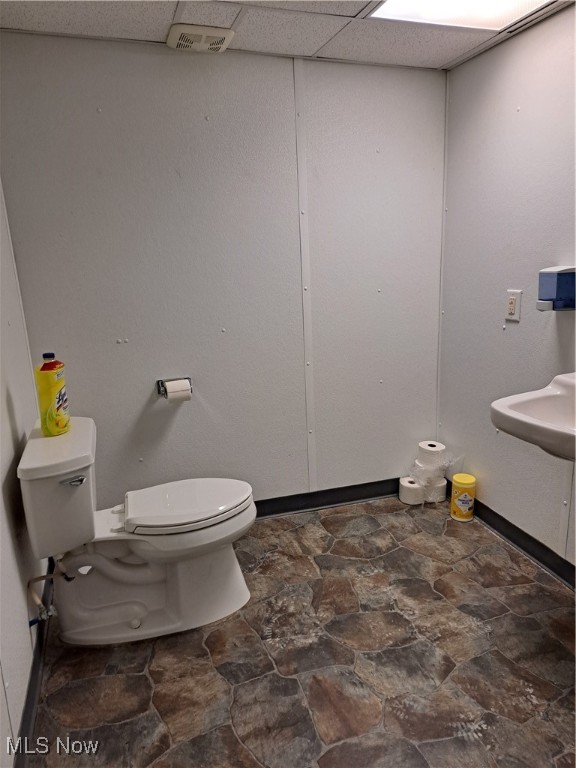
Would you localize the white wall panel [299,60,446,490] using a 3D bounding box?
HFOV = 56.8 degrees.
[{"bbox_3d":[0.422,-0.449,2.593,0.755,1.985,0.020,-7,15,-17],"label":"white wall panel"}]

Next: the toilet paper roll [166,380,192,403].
[{"bbox_3d":[-0.478,0.031,2.335,0.104,0.085,0.085,-7,15,-17],"label":"toilet paper roll"}]

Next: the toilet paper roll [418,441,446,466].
[{"bbox_3d":[0.746,0.368,2.766,0.128,0.102,0.128,-2,14,1],"label":"toilet paper roll"}]

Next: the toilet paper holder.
[{"bbox_3d":[-0.494,0.022,2.346,0.155,0.075,0.070,-7,15,-17],"label":"toilet paper holder"}]

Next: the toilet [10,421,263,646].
[{"bbox_3d":[-0.492,0.507,1.988,0.768,0.722,0.445,-7,15,-17],"label":"toilet"}]

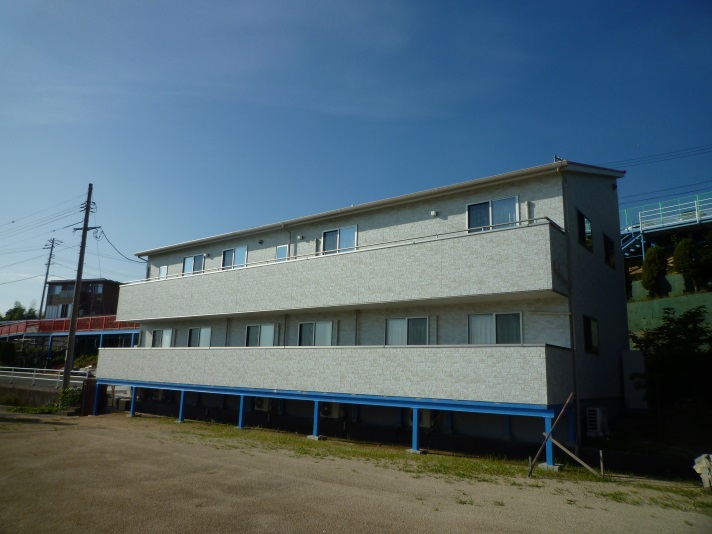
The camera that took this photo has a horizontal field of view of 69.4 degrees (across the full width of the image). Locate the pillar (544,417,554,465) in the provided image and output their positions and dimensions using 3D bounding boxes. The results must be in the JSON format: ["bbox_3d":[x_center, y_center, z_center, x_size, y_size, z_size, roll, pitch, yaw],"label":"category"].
[{"bbox_3d":[3.995,3.600,10.604,0.130,0.946,0.130,-7,-14,37],"label":"pillar"}]

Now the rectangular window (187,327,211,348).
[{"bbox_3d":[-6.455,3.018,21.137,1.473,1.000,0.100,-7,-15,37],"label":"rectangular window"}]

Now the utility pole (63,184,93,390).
[{"bbox_3d":[-13.164,1.032,24.485,0.320,10.496,0.320,-8,-15,37],"label":"utility pole"}]

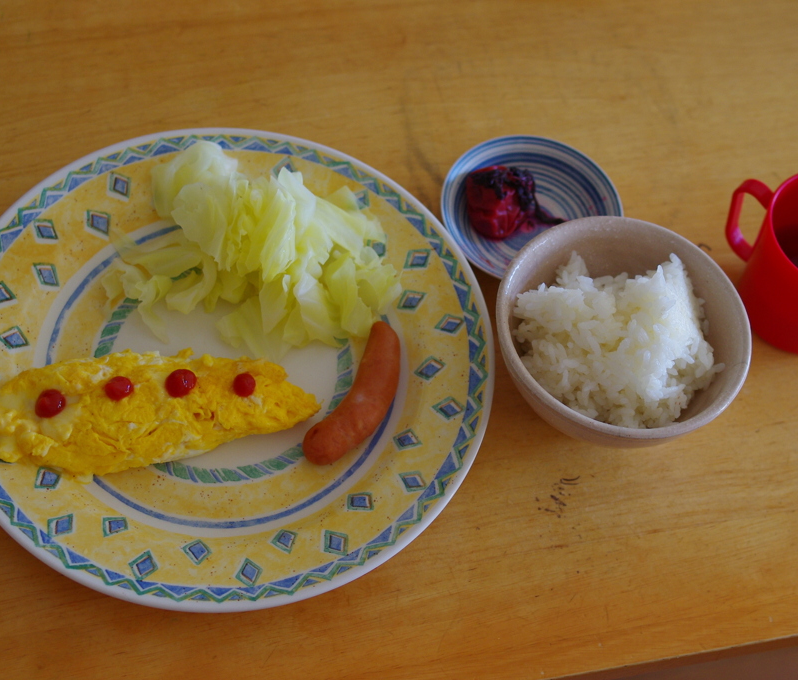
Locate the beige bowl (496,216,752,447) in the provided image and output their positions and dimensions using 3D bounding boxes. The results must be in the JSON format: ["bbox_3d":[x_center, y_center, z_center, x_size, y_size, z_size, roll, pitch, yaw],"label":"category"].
[{"bbox_3d":[0.104,0.007,0.645,0.122,0.060,0.122,3,60,-5],"label":"beige bowl"}]

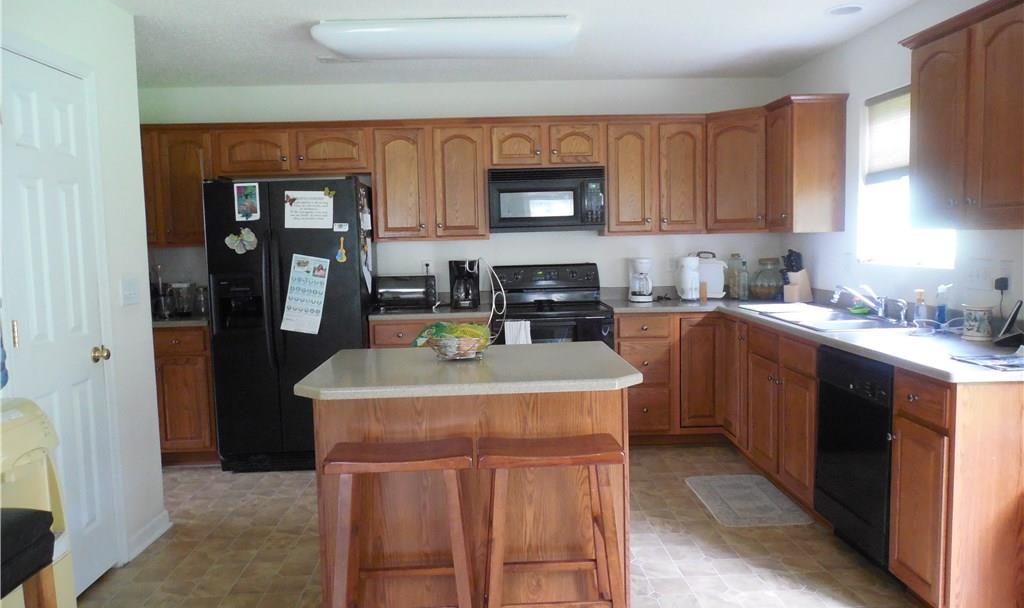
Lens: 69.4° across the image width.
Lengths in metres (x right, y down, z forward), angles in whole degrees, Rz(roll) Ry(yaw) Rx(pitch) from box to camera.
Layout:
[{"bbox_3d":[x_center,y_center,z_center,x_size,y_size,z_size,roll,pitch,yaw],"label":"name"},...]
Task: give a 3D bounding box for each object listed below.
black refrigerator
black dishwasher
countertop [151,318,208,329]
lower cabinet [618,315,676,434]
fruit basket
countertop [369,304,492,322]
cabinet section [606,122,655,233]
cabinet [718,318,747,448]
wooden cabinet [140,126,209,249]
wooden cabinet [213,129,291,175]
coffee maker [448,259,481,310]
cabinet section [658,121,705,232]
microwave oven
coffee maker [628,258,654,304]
[{"bbox_3d":[-1.340,0.108,4.717,0.880,1.755,0.740,-2,5,-2],"label":"black refrigerator"},{"bbox_3d":[1.692,0.624,3.082,0.598,0.830,0.606,-2,5,-2],"label":"black dishwasher"},{"bbox_3d":[-2.066,0.097,4.772,0.425,0.042,0.635,-2,5,-2],"label":"countertop"},{"bbox_3d":[0.832,0.436,4.937,0.377,0.815,0.615,-2,5,-2],"label":"lower cabinet"},{"bbox_3d":[-0.228,0.144,2.897,0.280,0.124,0.240,-1,5,-1],"label":"fruit basket"},{"bbox_3d":[-0.516,0.068,4.883,0.760,0.040,0.638,-2,5,-2],"label":"countertop"},{"bbox_3d":[0.767,-0.830,4.980,0.320,0.730,0.320,-1,5,-2],"label":"cabinet section"},{"bbox_3d":[1.649,0.460,4.504,0.628,0.770,0.490,-1,5,-1],"label":"cabinet"},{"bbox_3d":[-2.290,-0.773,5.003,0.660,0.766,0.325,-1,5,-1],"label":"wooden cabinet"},{"bbox_3d":[-1.713,-1.003,4.997,0.505,0.290,0.325,-1,5,-1],"label":"wooden cabinet"},{"bbox_3d":[-0.316,-0.129,4.930,0.189,0.334,0.240,-2,5,-2],"label":"coffee maker"},{"bbox_3d":[1.112,-0.838,4.991,0.330,0.730,0.320,-1,5,-2],"label":"cabinet section"},{"bbox_3d":[0.229,-0.697,5.033,0.761,0.424,0.390,-1,5,-1],"label":"microwave oven"},{"bbox_3d":[0.878,-0.164,5.021,0.165,0.294,0.220,-1,6,4],"label":"coffee maker"}]

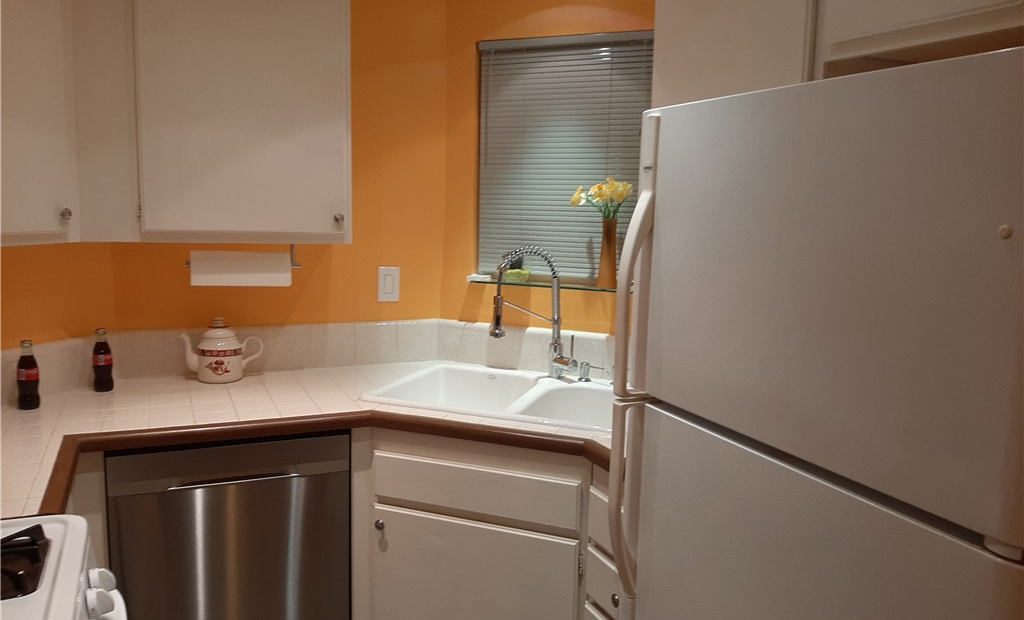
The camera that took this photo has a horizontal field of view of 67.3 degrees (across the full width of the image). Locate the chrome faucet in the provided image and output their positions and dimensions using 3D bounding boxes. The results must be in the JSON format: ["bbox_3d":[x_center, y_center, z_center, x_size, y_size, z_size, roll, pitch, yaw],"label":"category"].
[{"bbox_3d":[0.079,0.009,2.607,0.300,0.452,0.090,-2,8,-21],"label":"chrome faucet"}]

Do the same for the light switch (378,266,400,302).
[{"bbox_3d":[-0.454,-0.093,2.849,0.081,0.126,0.012,-2,8,-23],"label":"light switch"}]

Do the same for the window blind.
[{"bbox_3d":[0.181,-0.531,2.724,0.645,0.837,0.035,4,8,21],"label":"window blind"}]

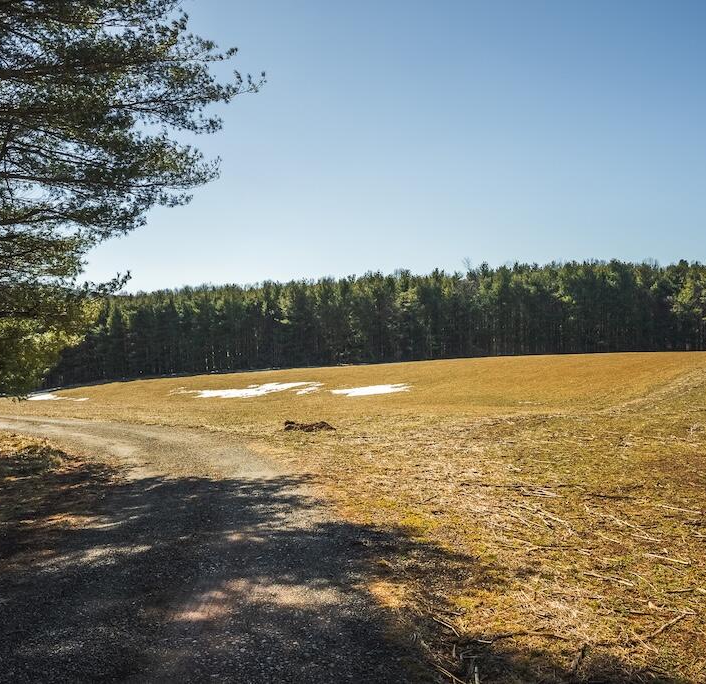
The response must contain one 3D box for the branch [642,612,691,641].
[{"bbox_3d":[1.841,1.640,3.643,0.506,0.035,0.050,0,0,-37],"label":"branch"}]

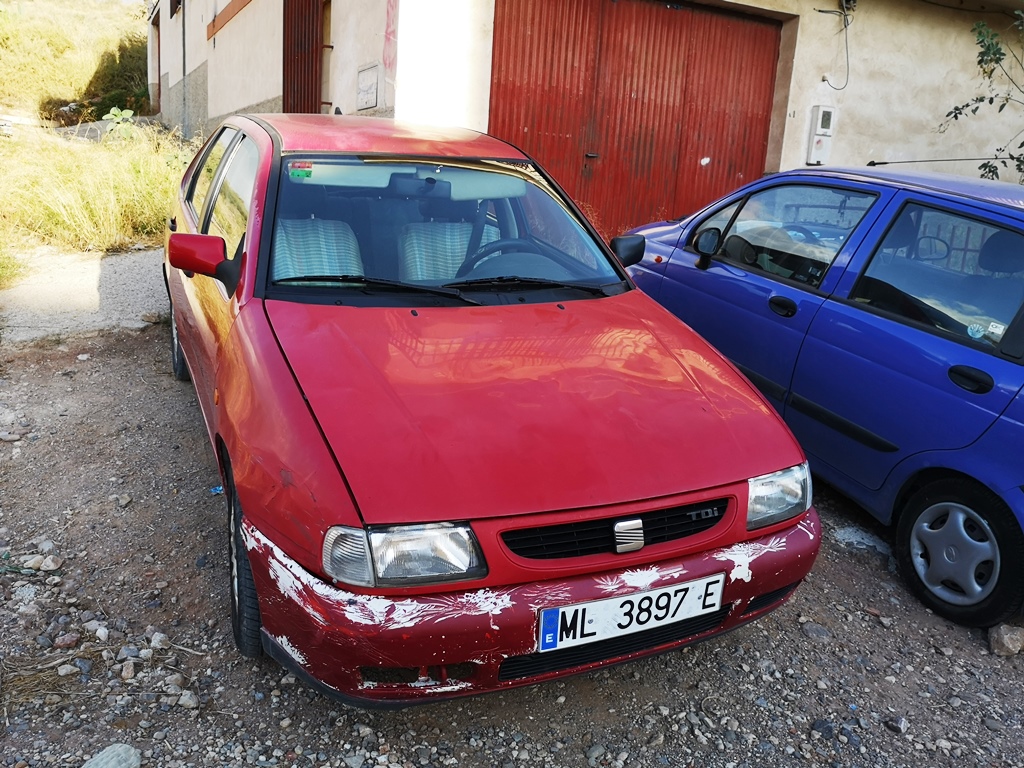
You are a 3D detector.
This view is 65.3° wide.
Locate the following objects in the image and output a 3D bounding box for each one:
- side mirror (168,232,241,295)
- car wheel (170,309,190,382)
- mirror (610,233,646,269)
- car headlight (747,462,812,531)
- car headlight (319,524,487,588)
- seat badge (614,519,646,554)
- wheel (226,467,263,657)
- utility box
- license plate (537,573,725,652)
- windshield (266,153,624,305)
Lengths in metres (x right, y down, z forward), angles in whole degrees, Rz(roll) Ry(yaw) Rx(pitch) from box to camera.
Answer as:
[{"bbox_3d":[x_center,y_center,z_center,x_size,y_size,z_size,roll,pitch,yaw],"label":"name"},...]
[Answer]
[{"bbox_3d":[-0.976,-0.397,2.568,0.220,0.170,0.130,-4,20,-25],"label":"side mirror"},{"bbox_3d":[-1.745,-0.300,4.369,0.180,0.575,0.575,-4,20,-25],"label":"car wheel"},{"bbox_3d":[0.463,-0.516,3.244,0.220,0.170,0.130,-4,20,-25],"label":"mirror"},{"bbox_3d":[0.727,0.281,2.195,0.350,0.135,0.155,-8,16,-38],"label":"car headlight"},{"bbox_3d":[-0.238,0.351,1.738,0.350,0.135,0.155,-1,13,-13],"label":"car headlight"},{"bbox_3d":[0.277,0.361,1.903,0.079,0.081,0.018,-4,6,-25],"label":"seat badge"},{"bbox_3d":[-0.696,0.477,2.304,0.180,0.575,0.575,-4,20,-25],"label":"wheel"},{"bbox_3d":[2.900,-2.324,7.507,0.190,0.520,0.085,-1,11,-22],"label":"utility box"},{"bbox_3d":[0.299,0.540,1.905,0.520,0.110,0.015,-4,17,-25],"label":"license plate"},{"bbox_3d":[-0.236,-0.572,2.845,1.360,0.120,0.790,-4,54,-25],"label":"windshield"}]

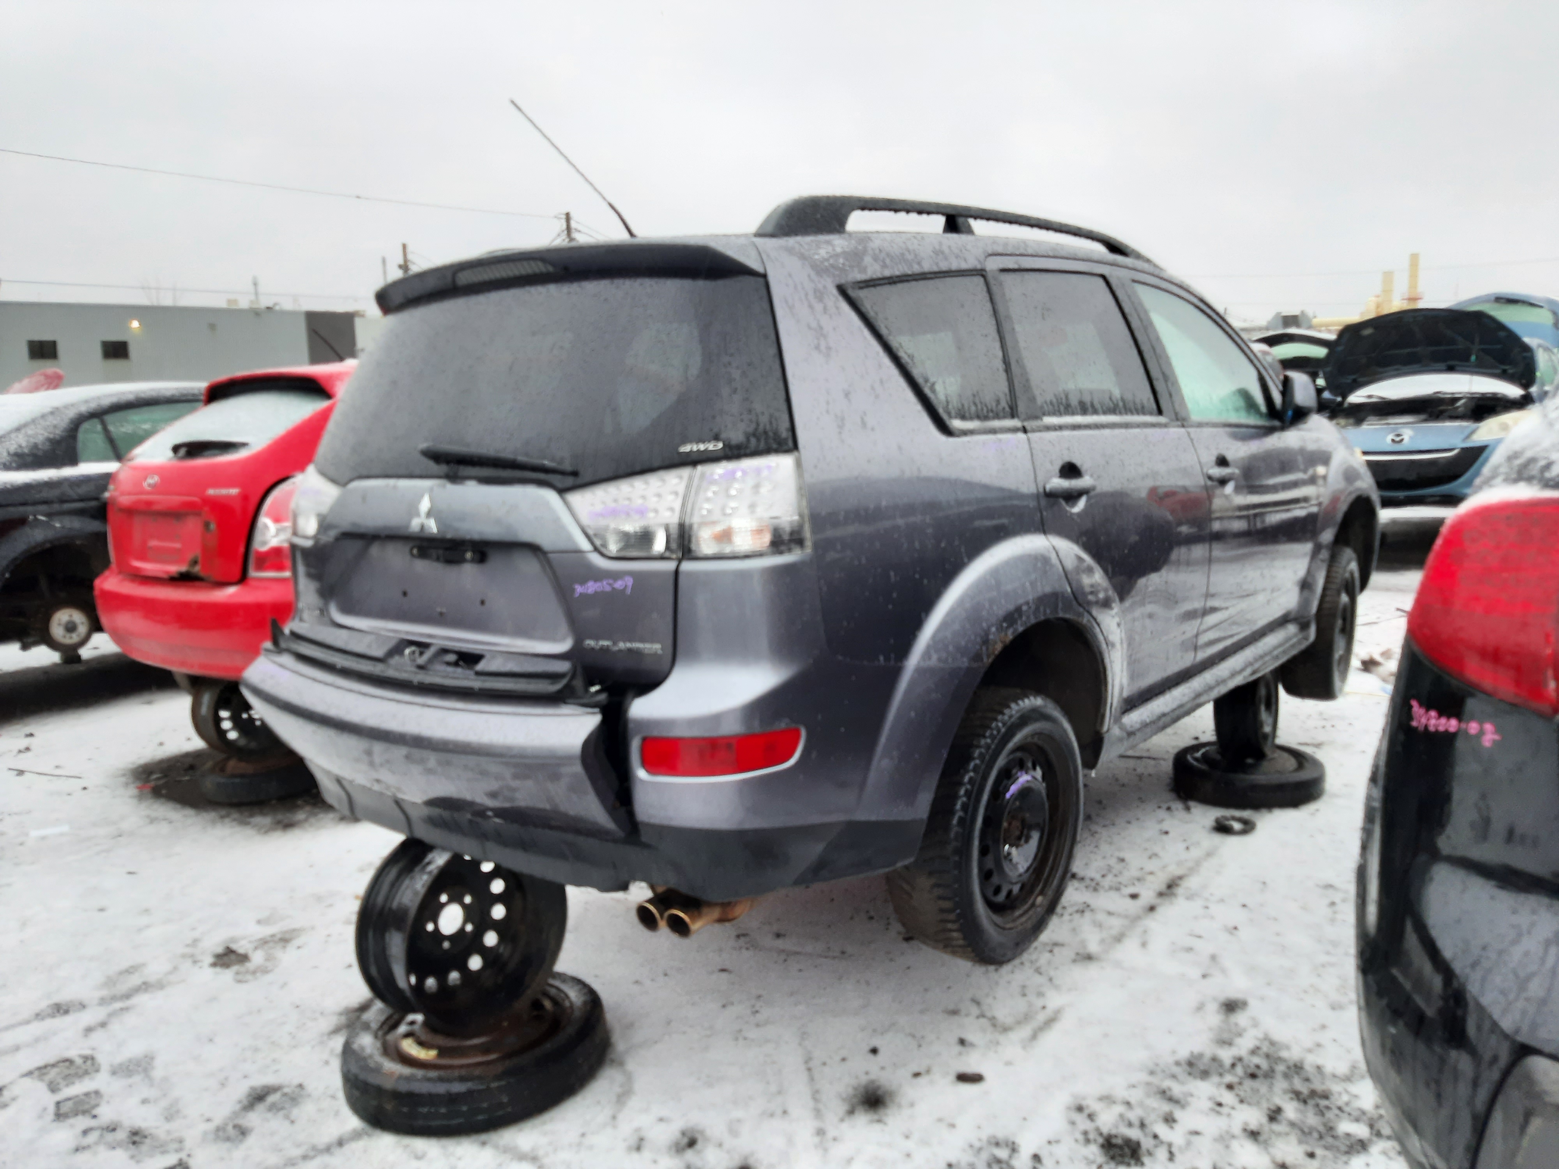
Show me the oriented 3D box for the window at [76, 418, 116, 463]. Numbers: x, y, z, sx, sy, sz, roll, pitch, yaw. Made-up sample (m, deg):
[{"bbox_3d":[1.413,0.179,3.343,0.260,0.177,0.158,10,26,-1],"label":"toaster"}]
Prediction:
[{"bbox_3d":[-3.310,-0.696,5.667,0.030,0.235,0.185,-24,-8,40],"label":"window"}]

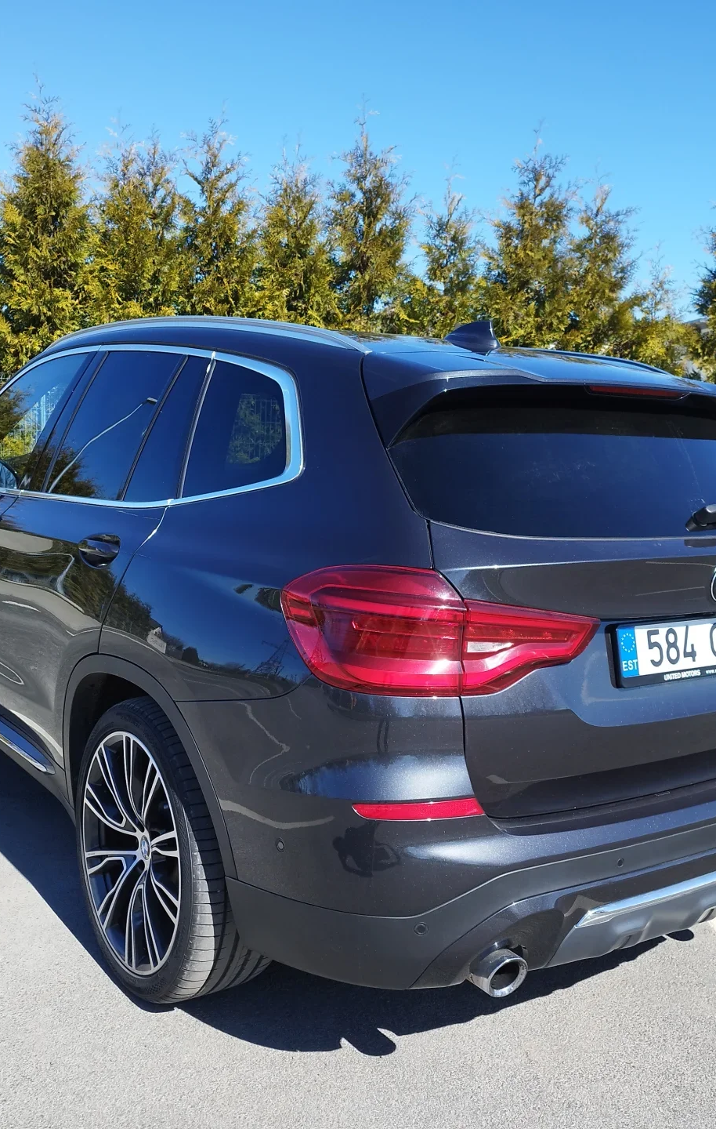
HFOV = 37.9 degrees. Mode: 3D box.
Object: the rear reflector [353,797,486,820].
[{"bbox_3d":[0.110,0.436,1.889,0.250,0.036,0.040,1,8,-14],"label":"rear reflector"}]

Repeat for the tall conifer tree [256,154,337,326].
[{"bbox_3d":[-0.645,-2.216,10.569,1.000,3.793,1.000,2,7,-5],"label":"tall conifer tree"}]

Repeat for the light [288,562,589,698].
[{"bbox_3d":[0.174,0.099,1.946,0.620,0.230,0.255,-2,9,-36],"label":"light"}]

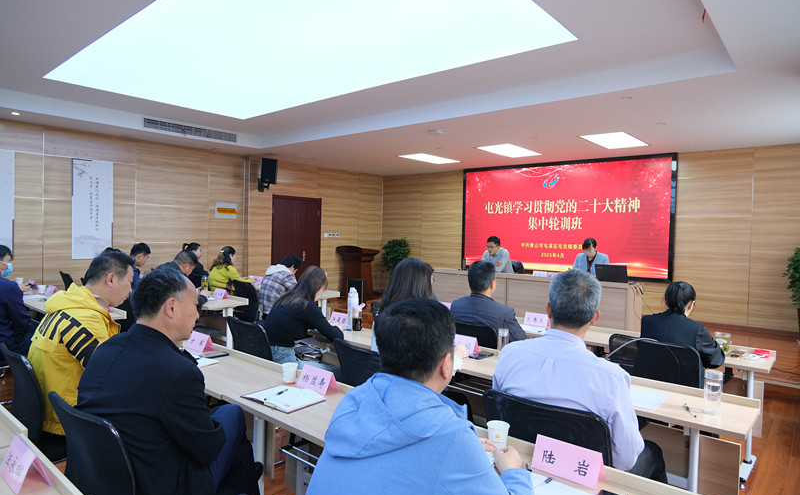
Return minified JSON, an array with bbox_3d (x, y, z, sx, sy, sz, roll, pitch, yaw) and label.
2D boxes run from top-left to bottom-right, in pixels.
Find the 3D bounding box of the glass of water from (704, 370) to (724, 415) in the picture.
[{"bbox_3d":[1.308,0.604,2.129,0.073,0.179,0.073,2,2,41],"label":"glass of water"}]

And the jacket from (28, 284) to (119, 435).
[{"bbox_3d":[-1.461,0.524,2.416,0.526,0.705,0.497,2,2,41],"label":"jacket"}]

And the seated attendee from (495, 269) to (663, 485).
[{"bbox_3d":[0.735,0.754,2.037,0.546,1.346,0.705,2,2,41],"label":"seated attendee"}]

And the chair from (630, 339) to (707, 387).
[{"bbox_3d":[1.619,0.982,3.099,0.497,0.884,0.556,2,2,41],"label":"chair"}]

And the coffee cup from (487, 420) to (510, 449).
[{"bbox_3d":[0.335,0.636,1.732,0.079,0.088,0.079,1,1,0],"label":"coffee cup"}]

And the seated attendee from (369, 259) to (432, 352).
[{"bbox_3d":[0.144,0.726,2.803,0.516,1.341,0.695,2,2,41],"label":"seated attendee"}]

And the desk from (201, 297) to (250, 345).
[{"bbox_3d":[-2.360,0.890,5.528,1.787,0.778,0.457,2,2,41],"label":"desk"}]

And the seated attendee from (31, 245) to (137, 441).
[{"bbox_3d":[-1.393,0.690,2.502,0.546,1.355,0.715,2,2,41],"label":"seated attendee"}]

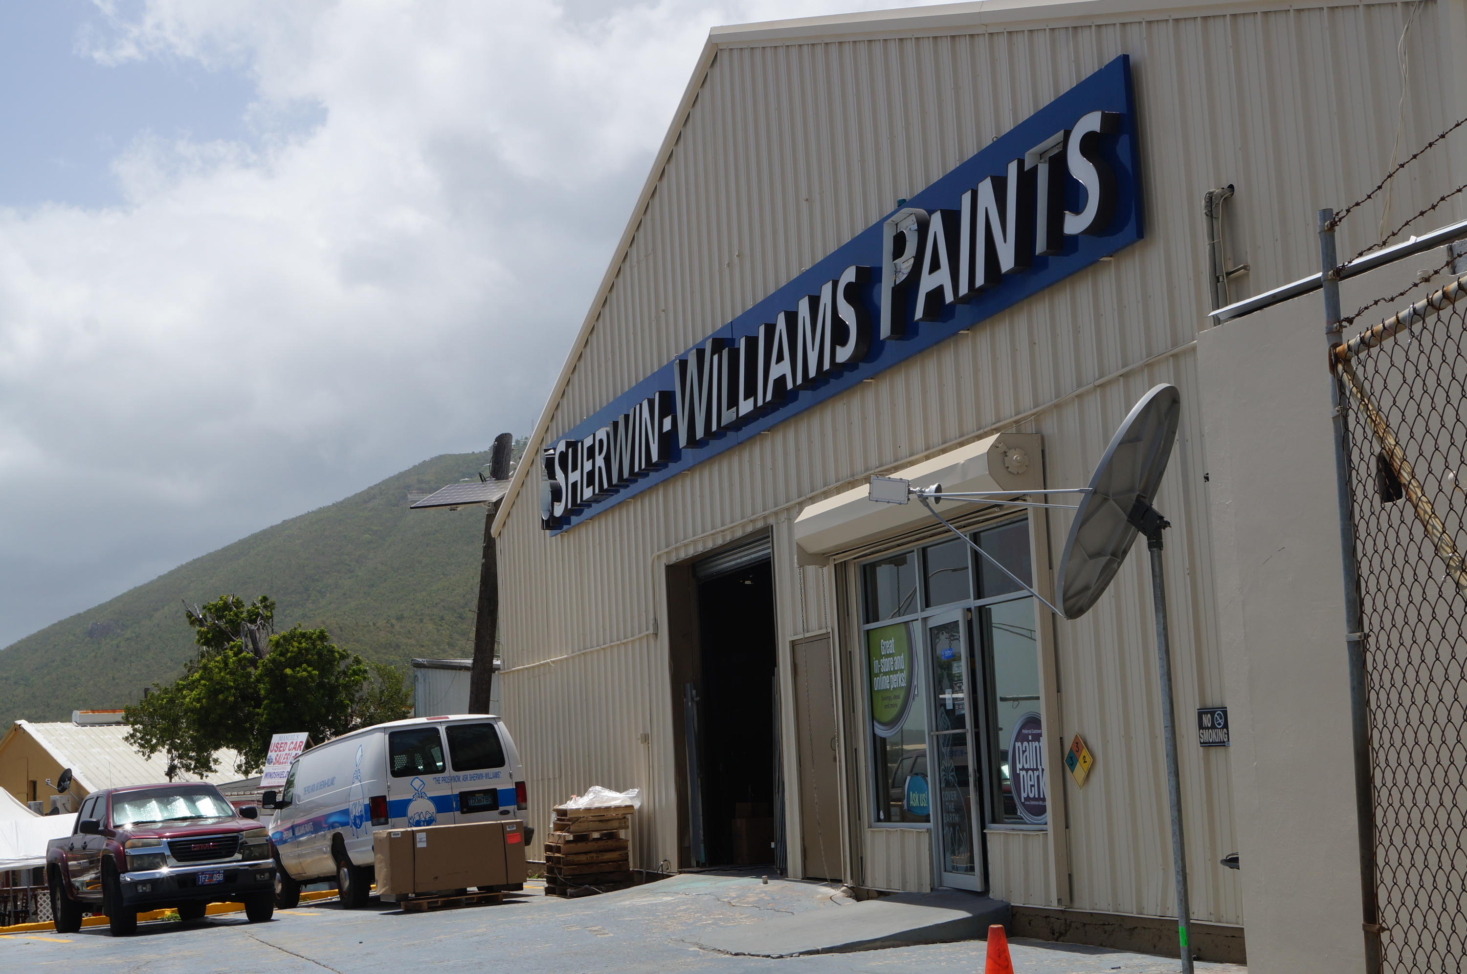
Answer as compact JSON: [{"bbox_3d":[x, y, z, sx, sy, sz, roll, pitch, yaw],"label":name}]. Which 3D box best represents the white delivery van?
[{"bbox_3d":[-4.462,4.236,23.447,2.080,2.110,5.550,0,-11,-27],"label":"white delivery van"}]

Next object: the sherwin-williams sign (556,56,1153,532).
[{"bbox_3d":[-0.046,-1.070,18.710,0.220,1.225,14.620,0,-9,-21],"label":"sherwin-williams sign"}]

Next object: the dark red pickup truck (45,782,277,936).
[{"bbox_3d":[-7.018,4.466,22.260,1.800,1.730,5.250,0,-11,-30],"label":"dark red pickup truck"}]

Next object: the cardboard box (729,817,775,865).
[{"bbox_3d":[0.280,4.062,21.112,0.500,0.530,0.340,3,-10,-32],"label":"cardboard box"}]

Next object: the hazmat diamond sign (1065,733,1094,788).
[{"bbox_3d":[2.375,1.878,12.569,0.012,0.375,0.375,0,-9,-21],"label":"hazmat diamond sign"}]

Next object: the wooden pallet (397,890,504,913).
[{"bbox_3d":[-3.187,4.550,20.066,1.080,0.130,1.100,-2,-10,-21],"label":"wooden pallet"}]

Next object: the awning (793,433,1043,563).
[{"bbox_3d":[1.382,0.115,14.658,0.460,0.430,3.600,0,-9,-21],"label":"awning"}]

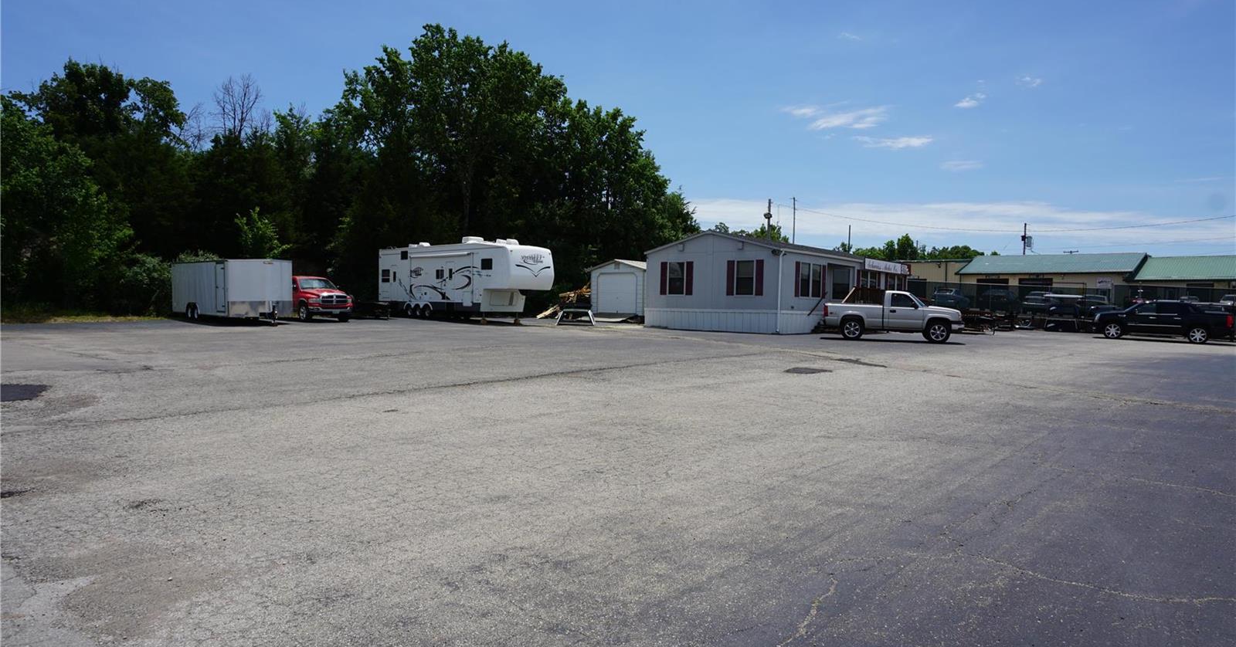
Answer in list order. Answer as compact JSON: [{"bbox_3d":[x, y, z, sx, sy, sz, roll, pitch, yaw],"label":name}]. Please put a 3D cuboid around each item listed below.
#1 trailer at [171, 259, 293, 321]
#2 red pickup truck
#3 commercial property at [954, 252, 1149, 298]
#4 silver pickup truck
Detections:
[{"bbox_3d":[-16.400,-1.350,35.400,2.550,2.550,9.100,0,2,-43],"label":"trailer"},{"bbox_3d":[-13.900,-1.140,36.900,2.030,1.930,5.700,0,2,-43],"label":"red pickup truck"},{"bbox_3d":[42.000,-3.950,79.200,15.000,5.300,12.300,2,2,40],"label":"commercial property"},{"bbox_3d":[10.720,-0.290,32.200,5.250,1.890,2.000,2,1,18],"label":"silver pickup truck"}]

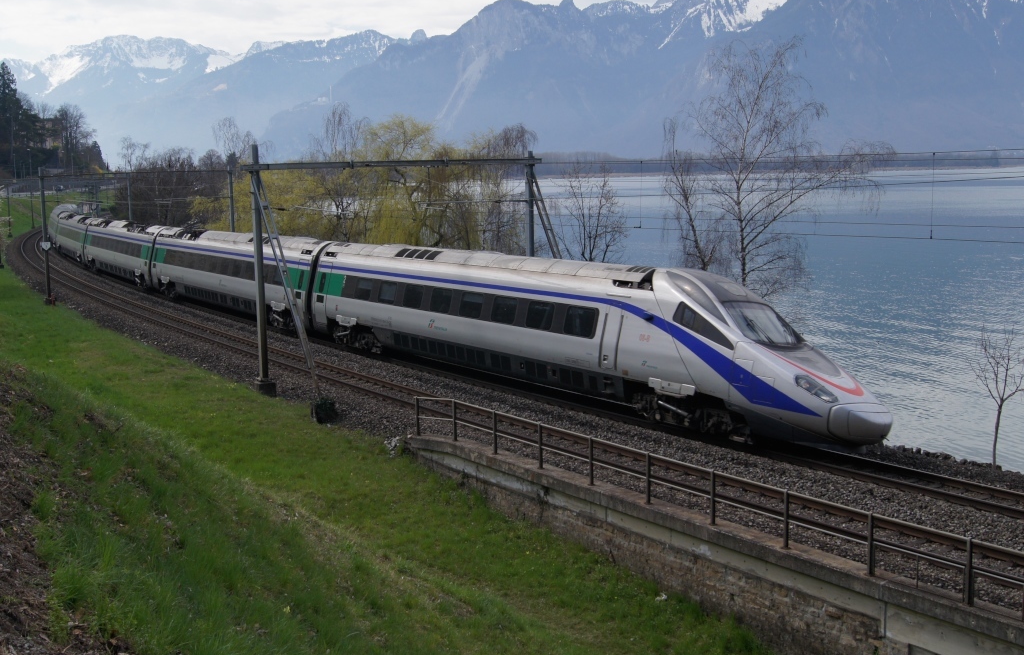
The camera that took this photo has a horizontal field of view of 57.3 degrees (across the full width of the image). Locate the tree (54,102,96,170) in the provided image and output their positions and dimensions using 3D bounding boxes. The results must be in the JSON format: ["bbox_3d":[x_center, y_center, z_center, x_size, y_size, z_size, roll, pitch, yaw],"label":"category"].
[{"bbox_3d":[-109.672,-47.338,235.169,10.020,17.200,10.020,-5,10,-24],"label":"tree"}]

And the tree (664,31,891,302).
[{"bbox_3d":[10.761,-4.324,37.828,8.960,14.220,8.060,2,10,16],"label":"tree"}]

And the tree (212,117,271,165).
[{"bbox_3d":[-26.793,-13.307,94.030,6.330,15.140,6.040,-3,10,-15],"label":"tree"}]

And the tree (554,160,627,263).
[{"bbox_3d":[4.351,-4.443,51.986,3.970,9.590,3.970,0,9,5],"label":"tree"}]

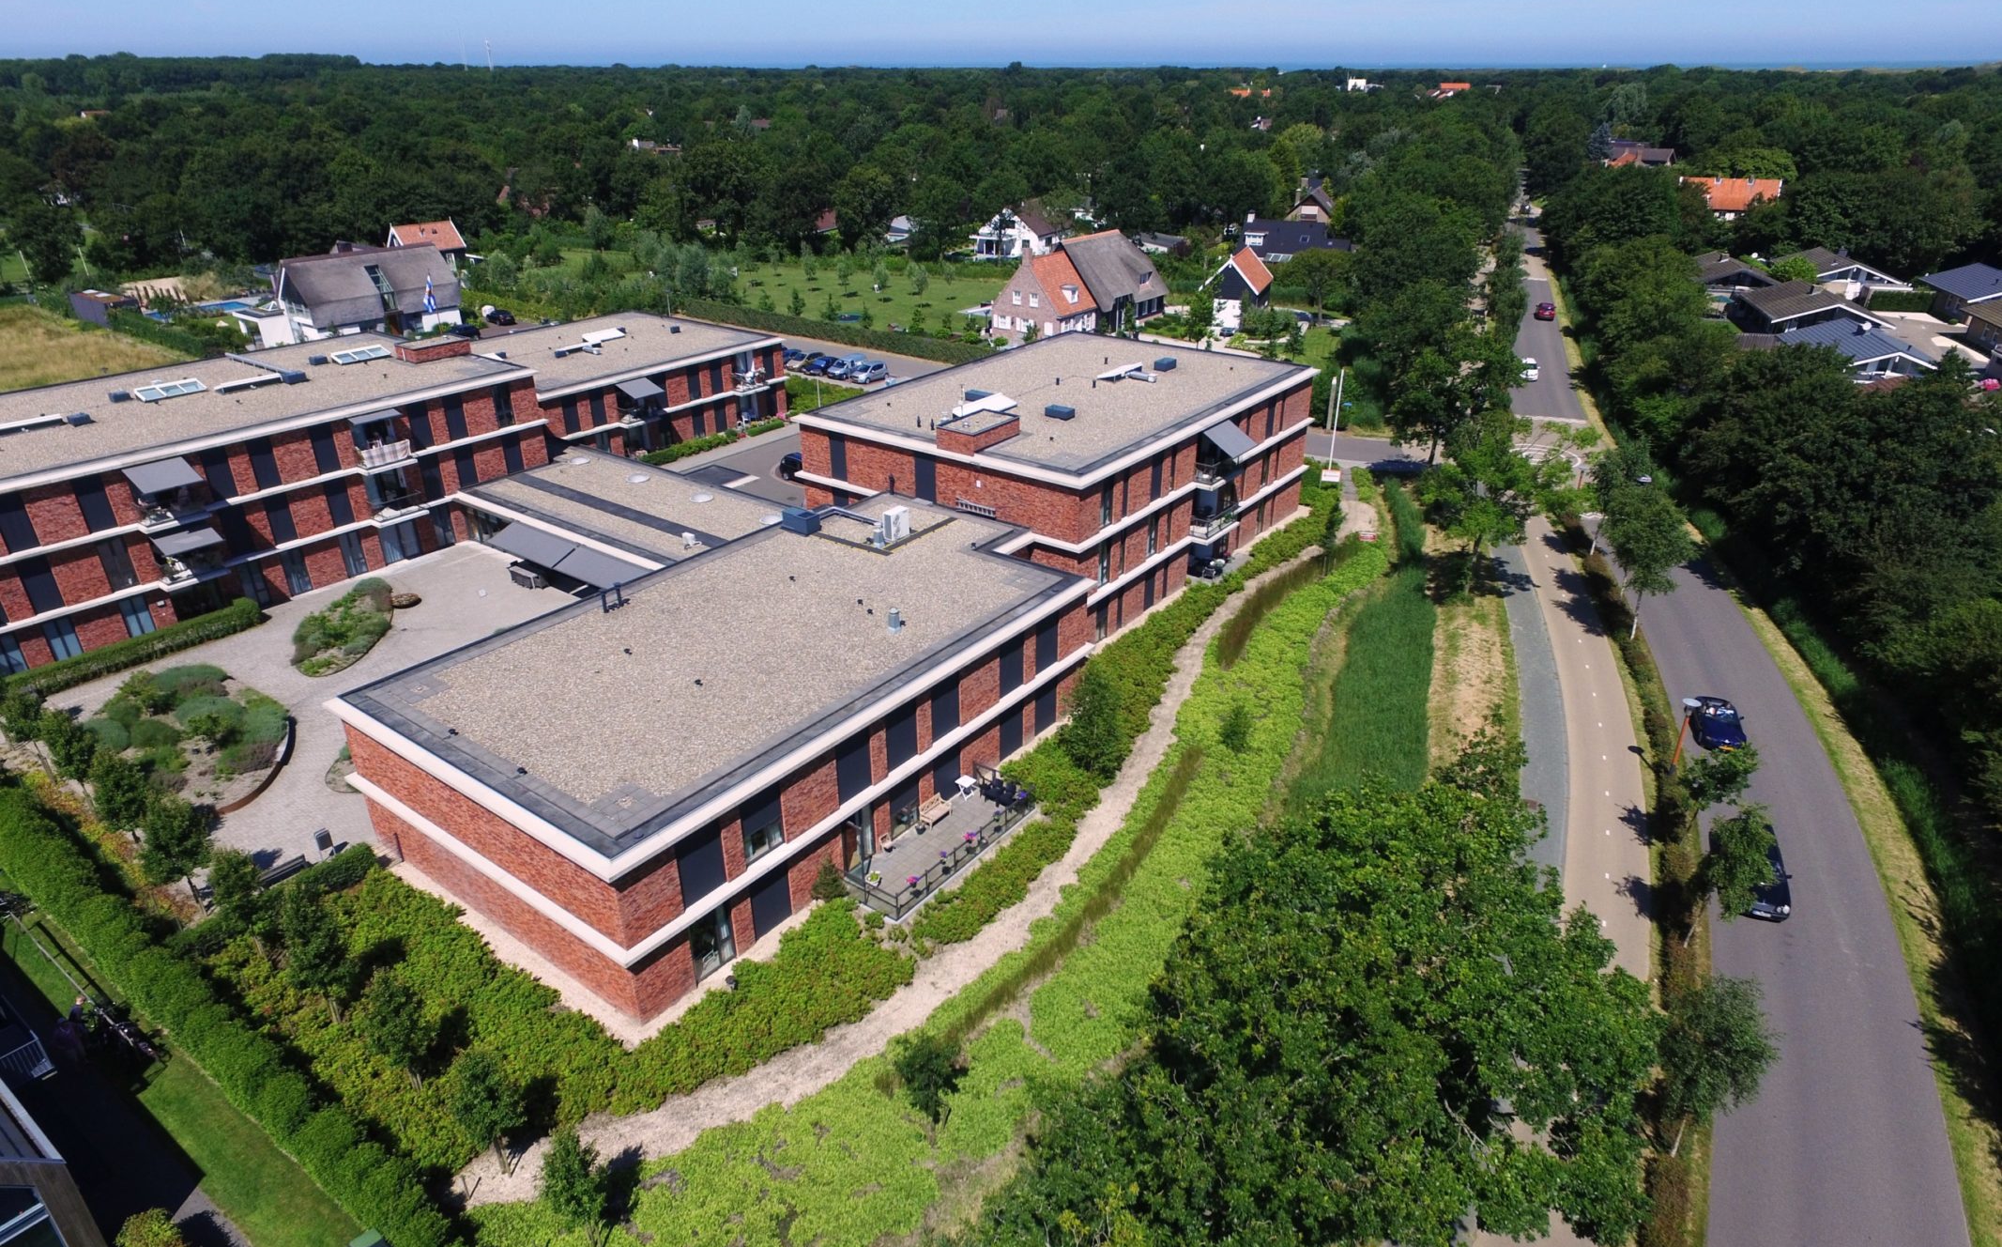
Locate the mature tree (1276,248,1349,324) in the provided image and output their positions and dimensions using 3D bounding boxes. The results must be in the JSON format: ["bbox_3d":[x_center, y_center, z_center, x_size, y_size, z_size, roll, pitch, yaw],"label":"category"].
[{"bbox_3d":[36.100,-38.542,132.516,8.200,7.900,8.200,0,26,0],"label":"mature tree"}]

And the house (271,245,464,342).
[{"bbox_3d":[-69.200,-36.095,126.700,9.300,8.600,16.200,20,32,35],"label":"house"}]

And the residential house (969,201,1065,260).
[{"bbox_3d":[3.015,-60.145,175.805,10.200,7.000,11.500,13,29,24],"label":"residential house"}]

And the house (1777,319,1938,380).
[{"bbox_3d":[79.771,-24.802,108.549,8.750,4.650,16.340,9,27,17],"label":"house"}]

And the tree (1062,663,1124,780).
[{"bbox_3d":[3.746,4.170,47.327,2.540,5.850,2.540,0,26,0],"label":"tree"}]

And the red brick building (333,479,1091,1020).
[{"bbox_3d":[-8.444,2.643,46.991,15.728,6.240,28.208,18,31,32],"label":"red brick building"}]

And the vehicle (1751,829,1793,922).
[{"bbox_3d":[27.470,8.865,42.709,1.780,1.420,4.600,9,28,18],"label":"vehicle"}]

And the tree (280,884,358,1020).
[{"bbox_3d":[-20.600,10.188,35.343,2.100,5.500,2.100,0,26,0],"label":"tree"}]

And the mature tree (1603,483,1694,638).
[{"bbox_3d":[31.693,-2.850,56.620,4.100,7.900,4.100,0,26,0],"label":"mature tree"}]

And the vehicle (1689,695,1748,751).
[{"bbox_3d":[30.941,3.963,50.052,1.800,1.360,4.450,9,27,18],"label":"vehicle"}]

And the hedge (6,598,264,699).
[{"bbox_3d":[-43.638,1.273,58.640,1.250,1.100,11.000,17,31,31],"label":"hedge"}]

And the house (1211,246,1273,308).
[{"bbox_3d":[27.728,-39.538,135.355,6.560,7.200,11.220,10,28,19],"label":"house"}]

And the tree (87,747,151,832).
[{"bbox_3d":[-30.842,6.479,40.902,2.000,4.550,2.000,0,26,0],"label":"tree"}]

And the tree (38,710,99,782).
[{"bbox_3d":[-34.957,5.227,43.755,2.050,4.300,2.050,0,26,0],"label":"tree"}]

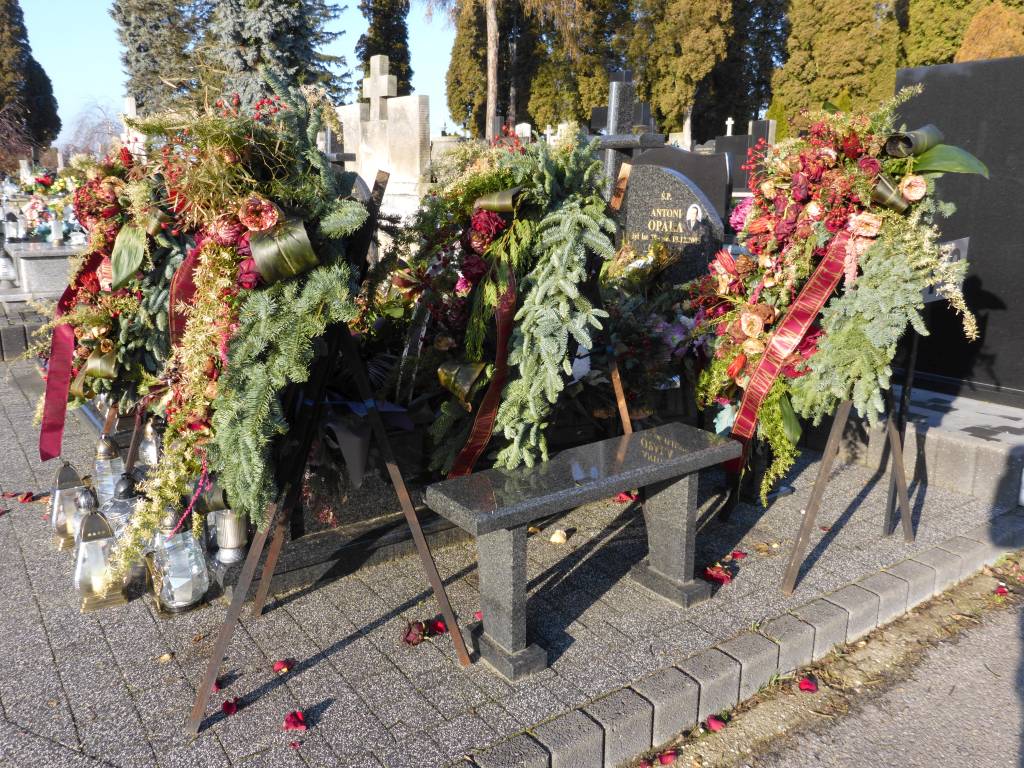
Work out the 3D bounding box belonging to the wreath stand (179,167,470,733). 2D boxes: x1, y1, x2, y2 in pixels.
[{"bbox_3d":[-0.475,0.137,2.185,0.720,1.366,0.620,-1,14,1],"label":"wreath stand"}]

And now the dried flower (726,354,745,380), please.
[{"bbox_3d":[0.694,-0.051,2.560,0.058,0.076,0.052,10,17,36],"label":"dried flower"}]

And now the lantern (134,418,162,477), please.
[{"bbox_3d":[-1.677,0.306,3.780,0.120,0.297,0.120,-7,15,-24],"label":"lantern"}]

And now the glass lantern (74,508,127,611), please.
[{"bbox_3d":[-1.351,0.557,2.709,0.138,0.320,0.138,-7,15,-23],"label":"glass lantern"}]

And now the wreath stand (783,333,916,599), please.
[{"bbox_3d":[1.186,-0.054,2.885,0.690,1.350,0.620,-3,14,-7],"label":"wreath stand"}]

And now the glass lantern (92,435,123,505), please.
[{"bbox_3d":[-1.732,0.366,3.513,0.130,0.310,0.130,-8,16,-27],"label":"glass lantern"}]

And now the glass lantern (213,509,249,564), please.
[{"bbox_3d":[-0.888,0.456,2.588,0.100,0.180,0.100,-6,15,-19],"label":"glass lantern"}]

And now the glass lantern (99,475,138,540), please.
[{"bbox_3d":[-1.259,0.432,2.732,0.172,0.297,0.172,-7,15,-25],"label":"glass lantern"}]

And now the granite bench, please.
[{"bbox_3d":[0.222,0.430,2.252,0.872,0.450,0.248,-11,17,-32],"label":"granite bench"}]

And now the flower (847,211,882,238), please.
[{"bbox_3d":[1.141,-0.516,2.680,0.110,0.095,0.075,6,16,25],"label":"flower"}]

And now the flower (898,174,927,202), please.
[{"bbox_3d":[1.073,-0.524,2.220,0.074,0.074,0.056,7,16,29],"label":"flower"}]

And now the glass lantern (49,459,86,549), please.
[{"bbox_3d":[-1.672,0.451,3.151,0.138,0.320,0.138,-7,15,-23],"label":"glass lantern"}]

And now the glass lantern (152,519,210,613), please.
[{"bbox_3d":[-0.986,0.498,2.422,0.165,0.304,0.165,-6,15,-22],"label":"glass lantern"}]

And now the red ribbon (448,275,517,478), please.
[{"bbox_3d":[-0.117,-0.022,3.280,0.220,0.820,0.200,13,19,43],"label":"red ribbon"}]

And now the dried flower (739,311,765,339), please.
[{"bbox_3d":[0.732,-0.182,2.530,0.076,0.080,0.060,8,16,30],"label":"dried flower"}]

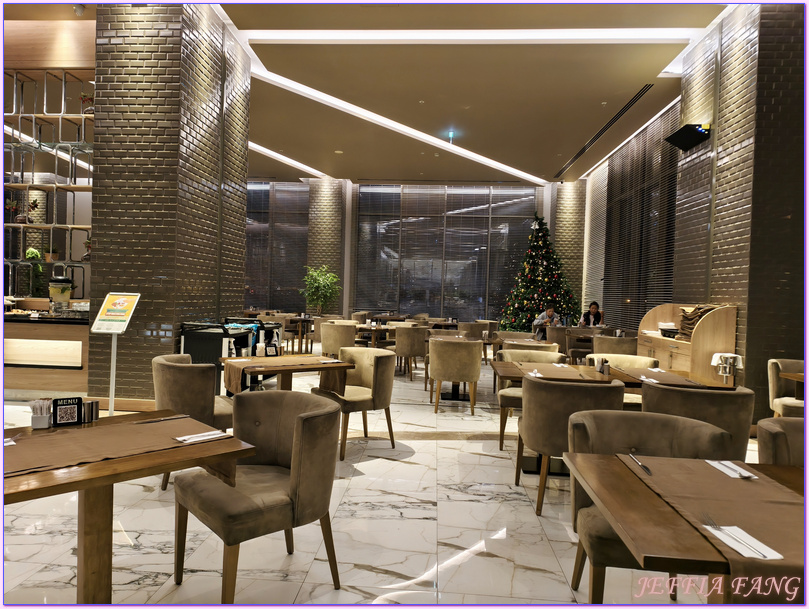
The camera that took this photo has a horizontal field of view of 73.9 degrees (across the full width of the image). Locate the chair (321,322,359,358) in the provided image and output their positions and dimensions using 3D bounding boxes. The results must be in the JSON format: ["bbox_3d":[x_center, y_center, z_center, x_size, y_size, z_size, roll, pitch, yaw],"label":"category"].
[{"bbox_3d":[-0.975,0.717,8.564,0.590,0.800,0.600,3,1,40],"label":"chair"}]

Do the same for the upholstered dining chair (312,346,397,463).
[{"bbox_3d":[-0.418,0.808,4.535,0.600,0.800,0.590,1,2,-38],"label":"upholstered dining chair"}]

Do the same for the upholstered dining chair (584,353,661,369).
[{"bbox_3d":[1.927,0.876,4.824,0.590,0.800,0.600,2,1,5],"label":"upholstered dining chair"}]

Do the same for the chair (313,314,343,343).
[{"bbox_3d":[-1.497,0.648,10.625,0.590,0.800,0.600,1,2,-42],"label":"chair"}]

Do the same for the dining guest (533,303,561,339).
[{"bbox_3d":[2.692,0.586,10.170,0.540,1.200,0.750,2,1,-3],"label":"dining guest"}]

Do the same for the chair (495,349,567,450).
[{"bbox_3d":[1.127,0.848,4.854,0.590,0.800,0.600,2,1,4],"label":"chair"}]

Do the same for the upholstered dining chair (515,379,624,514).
[{"bbox_3d":[1.044,0.869,3.456,0.590,0.800,0.600,2,1,4],"label":"upholstered dining chair"}]

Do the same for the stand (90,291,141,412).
[{"bbox_3d":[-2.814,0.498,5.217,0.340,1.220,0.300,2,1,11],"label":"stand"}]

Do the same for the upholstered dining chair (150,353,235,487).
[{"bbox_3d":[-1.424,0.782,3.721,0.600,0.800,0.575,1,1,-29],"label":"upholstered dining chair"}]

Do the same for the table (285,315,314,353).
[{"bbox_3d":[-2.143,0.654,11.014,0.830,0.750,0.830,1,2,-42],"label":"table"}]

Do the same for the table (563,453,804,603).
[{"bbox_3d":[1.289,0.934,1.485,1.530,0.750,0.760,2,1,4],"label":"table"}]

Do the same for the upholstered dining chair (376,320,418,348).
[{"bbox_3d":[-0.057,0.719,9.256,0.600,0.800,0.590,1,2,-40],"label":"upholstered dining chair"}]

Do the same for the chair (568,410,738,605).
[{"bbox_3d":[0.951,0.887,2.126,0.590,0.800,0.600,2,1,7],"label":"chair"}]

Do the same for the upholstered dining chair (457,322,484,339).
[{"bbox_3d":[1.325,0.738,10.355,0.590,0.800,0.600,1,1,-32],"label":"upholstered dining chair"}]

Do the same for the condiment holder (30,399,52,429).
[{"bbox_3d":[-1.383,0.412,2.039,0.076,0.112,0.070,1,1,-25],"label":"condiment holder"}]

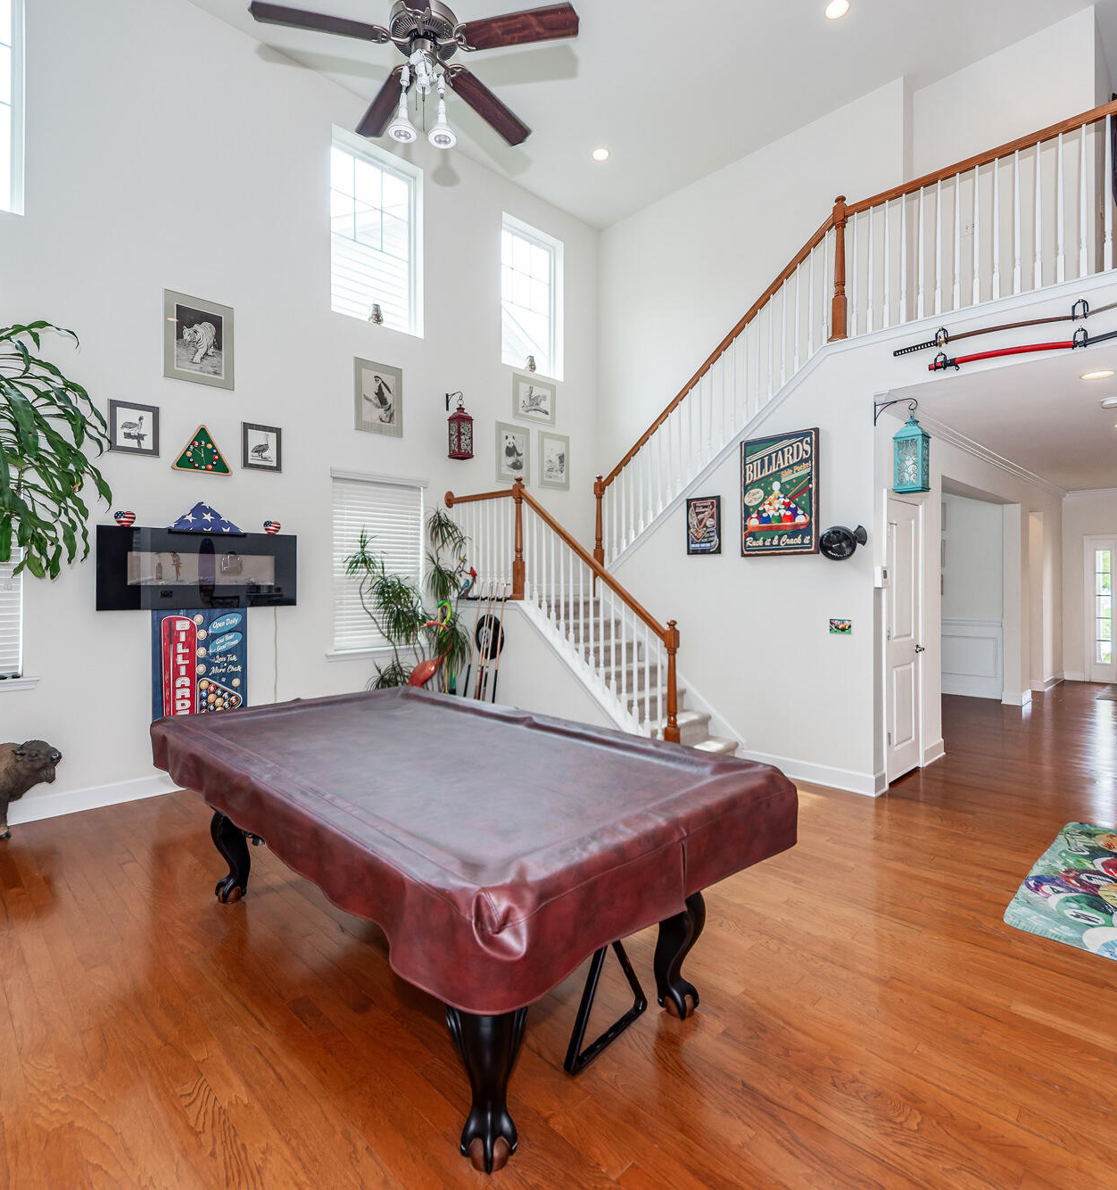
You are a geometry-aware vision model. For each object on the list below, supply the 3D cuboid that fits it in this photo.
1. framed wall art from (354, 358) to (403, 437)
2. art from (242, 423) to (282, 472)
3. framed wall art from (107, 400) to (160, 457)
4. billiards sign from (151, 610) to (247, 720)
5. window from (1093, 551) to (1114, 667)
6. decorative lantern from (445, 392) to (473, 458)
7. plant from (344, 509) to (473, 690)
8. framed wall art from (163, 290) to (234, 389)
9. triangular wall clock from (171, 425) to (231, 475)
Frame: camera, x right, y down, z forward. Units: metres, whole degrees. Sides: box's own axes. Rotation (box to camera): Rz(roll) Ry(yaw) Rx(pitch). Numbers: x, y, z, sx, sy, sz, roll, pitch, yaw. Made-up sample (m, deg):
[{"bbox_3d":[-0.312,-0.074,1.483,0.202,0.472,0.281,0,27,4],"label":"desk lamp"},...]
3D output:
[{"bbox_3d":[-1.552,-1.711,5.184,0.457,0.628,0.025,-1,1,-44],"label":"framed wall art"},{"bbox_3d":[-2.247,-1.116,4.524,0.289,0.348,0.025,-1,1,-44],"label":"art"},{"bbox_3d":[-2.825,-1.111,3.971,0.290,0.345,0.025,-1,1,-44],"label":"framed wall art"},{"bbox_3d":[-2.540,0.549,4.253,0.612,0.900,0.025,-1,1,-44],"label":"billiards sign"},{"bbox_3d":[7.855,0.174,8.575,0.050,1.664,0.206,-1,1,-44],"label":"window"},{"bbox_3d":[-0.951,-1.583,5.562,0.170,0.660,0.310,-1,1,-44],"label":"decorative lantern"},{"bbox_3d":[-1.214,0.323,4.898,0.950,2.075,0.750,-1,1,-44],"label":"plant"},{"bbox_3d":[-2.545,-1.806,4.235,0.445,0.610,0.025,-1,1,-44],"label":"framed wall art"},{"bbox_3d":[-2.529,-1.046,4.241,0.377,0.337,0.045,-1,1,-44],"label":"triangular wall clock"}]

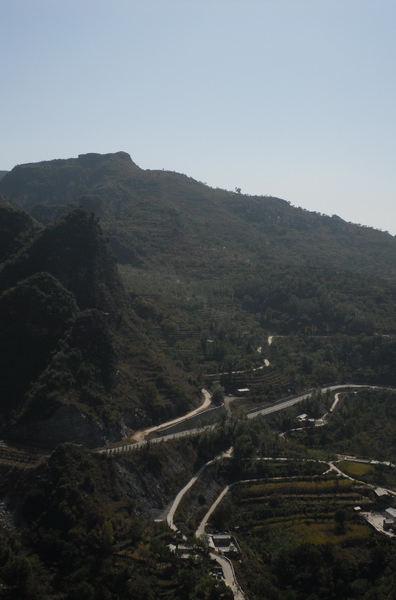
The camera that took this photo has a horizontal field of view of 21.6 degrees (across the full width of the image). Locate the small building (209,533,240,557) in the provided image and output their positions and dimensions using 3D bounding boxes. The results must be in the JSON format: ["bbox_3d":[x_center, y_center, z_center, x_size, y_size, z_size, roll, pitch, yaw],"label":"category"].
[{"bbox_3d":[13.264,122.306,520.663,13.848,4.338,17.659,-1,10,-5],"label":"small building"}]

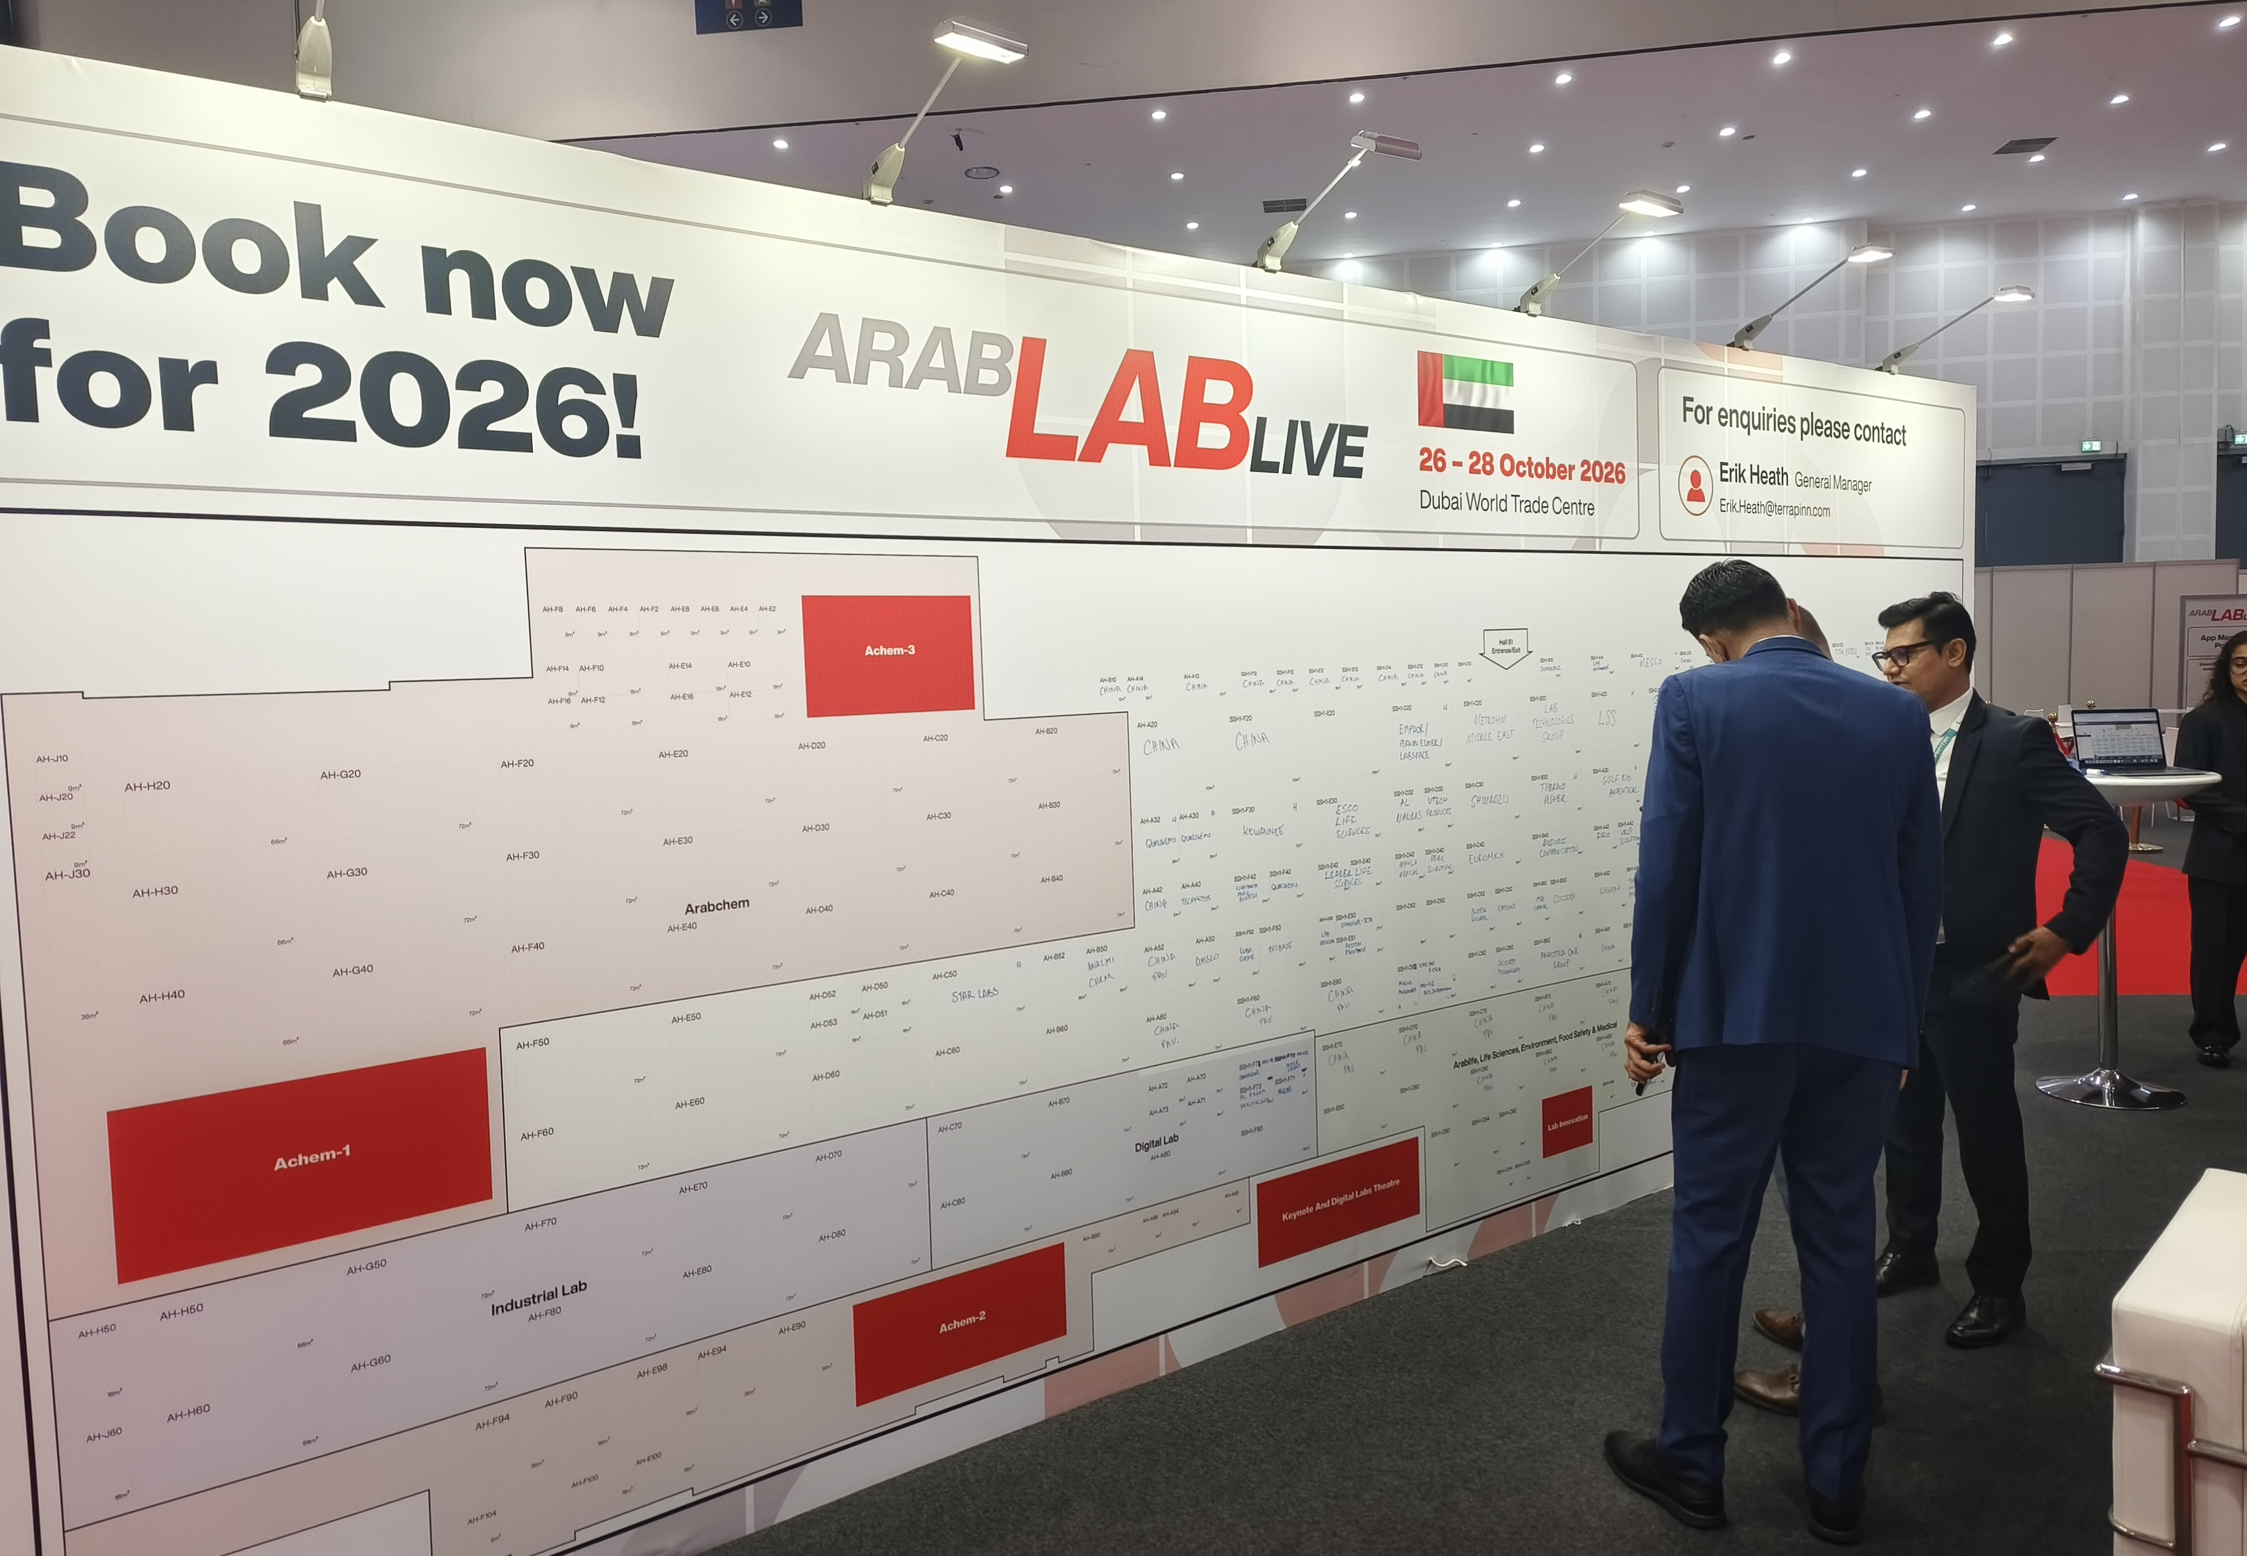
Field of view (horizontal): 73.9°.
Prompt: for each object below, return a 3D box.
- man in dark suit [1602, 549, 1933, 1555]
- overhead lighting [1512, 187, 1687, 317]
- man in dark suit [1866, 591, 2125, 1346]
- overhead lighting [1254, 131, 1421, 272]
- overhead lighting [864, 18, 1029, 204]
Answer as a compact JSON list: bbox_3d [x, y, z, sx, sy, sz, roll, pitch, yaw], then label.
[{"bbox_3d":[1.204,0.480,2.767,0.570,1.740,0.420,-1,4,16],"label":"man in dark suit"},{"bbox_3d":[1.175,-1.307,3.779,0.155,0.205,0.465,-5,5,-35],"label":"overhead lighting"},{"bbox_3d":[1.947,0.421,3.448,0.460,1.710,0.550,-4,5,-27],"label":"man in dark suit"},{"bbox_3d":[0.432,-1.241,3.255,0.155,0.190,0.455,-5,5,-35],"label":"overhead lighting"},{"bbox_3d":[-0.357,-1.172,2.683,0.150,0.185,0.470,-5,5,-35],"label":"overhead lighting"}]

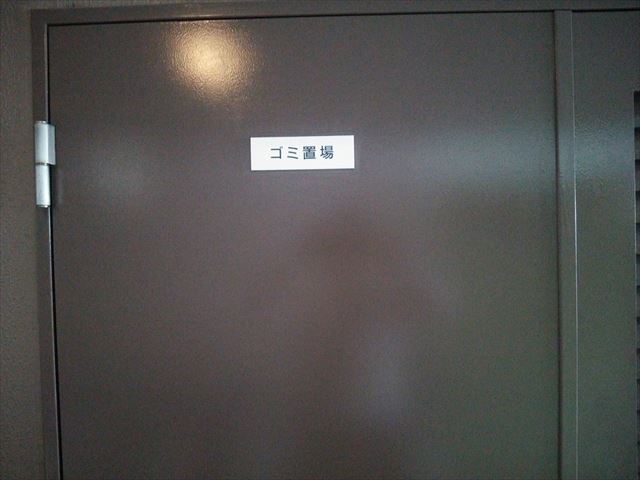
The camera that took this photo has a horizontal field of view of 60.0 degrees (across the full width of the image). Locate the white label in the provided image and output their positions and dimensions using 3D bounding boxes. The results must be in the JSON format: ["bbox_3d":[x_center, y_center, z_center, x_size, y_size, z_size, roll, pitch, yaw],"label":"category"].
[{"bbox_3d":[-0.028,-0.140,0.892,0.165,0.052,0.003,-1,1,1],"label":"white label"}]

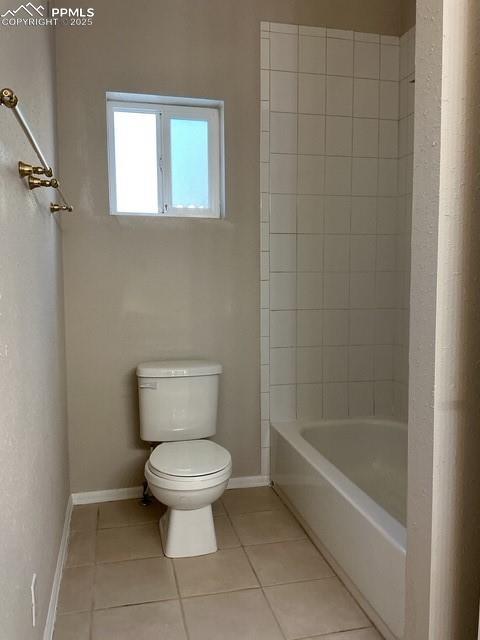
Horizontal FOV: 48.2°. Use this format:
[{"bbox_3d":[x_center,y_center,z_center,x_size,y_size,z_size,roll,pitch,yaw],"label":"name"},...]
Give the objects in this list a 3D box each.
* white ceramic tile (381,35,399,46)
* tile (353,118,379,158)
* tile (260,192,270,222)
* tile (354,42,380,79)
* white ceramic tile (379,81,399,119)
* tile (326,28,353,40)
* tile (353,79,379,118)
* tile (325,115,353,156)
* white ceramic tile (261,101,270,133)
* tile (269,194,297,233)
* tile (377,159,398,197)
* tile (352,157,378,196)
[{"bbox_3d":[0.806,-1.498,2.875,0.117,0.046,0.010,-2,6,-13],"label":"white ceramic tile"},{"bbox_3d":[0.669,-0.974,2.873,0.150,0.201,0.010,-2,6,-13],"label":"tile"},{"bbox_3d":[0.130,-0.590,2.807,0.050,0.152,0.010,-2,6,-13],"label":"tile"},{"bbox_3d":[0.673,-1.382,2.860,0.151,0.190,0.009,-1,5,-13],"label":"tile"},{"bbox_3d":[0.810,-1.204,2.932,0.120,0.203,0.010,-1,5,-12],"label":"white ceramic tile"},{"bbox_3d":[0.522,-1.493,2.803,0.152,0.049,0.010,-2,6,-13],"label":"tile"},{"bbox_3d":[0.668,-1.177,2.853,0.150,0.201,0.010,-2,6,-13],"label":"tile"},{"bbox_3d":[0.529,-0.977,2.863,0.151,0.203,0.010,-2,6,-13],"label":"tile"},{"bbox_3d":[0.129,-1.045,2.760,0.049,0.150,0.010,-2,6,-13],"label":"white ceramic tile"},{"bbox_3d":[0.226,-0.558,2.806,0.150,0.201,0.010,-2,6,-13],"label":"tile"},{"bbox_3d":[0.812,-0.782,2.947,0.117,0.203,0.010,-2,6,-13],"label":"tile"},{"bbox_3d":[0.677,-0.778,2.915,0.151,0.202,0.009,-1,5,-13],"label":"tile"}]

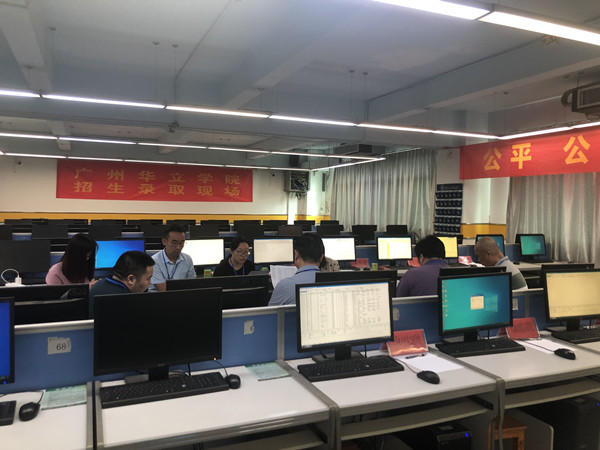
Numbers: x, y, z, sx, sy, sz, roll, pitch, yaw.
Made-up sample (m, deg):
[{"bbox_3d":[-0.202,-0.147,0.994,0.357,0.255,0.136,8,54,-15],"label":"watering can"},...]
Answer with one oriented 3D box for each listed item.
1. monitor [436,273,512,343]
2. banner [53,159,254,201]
[{"bbox_3d":[0.929,0.455,2.622,0.500,0.379,0.167,0,2,-24],"label":"monitor"},{"bbox_3d":[-3.526,-1.078,12.434,4.840,0.900,0.040,0,2,-23],"label":"banner"}]

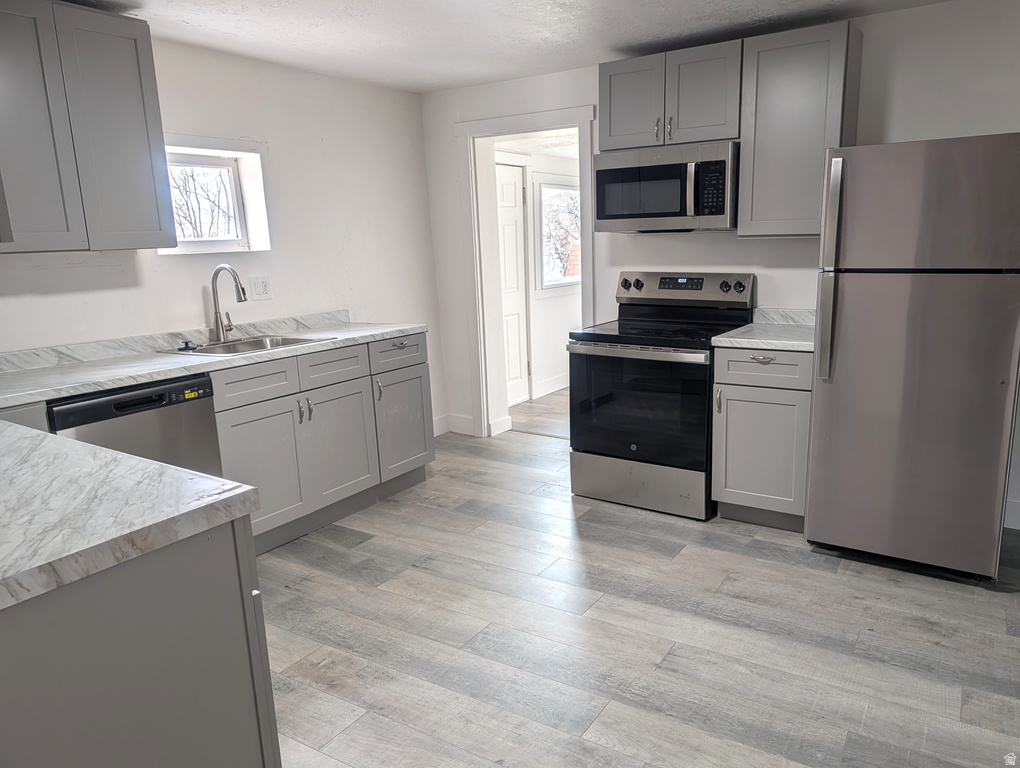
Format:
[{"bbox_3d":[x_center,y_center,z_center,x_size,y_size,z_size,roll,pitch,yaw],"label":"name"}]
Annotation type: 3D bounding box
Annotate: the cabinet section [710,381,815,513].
[{"bbox_3d":[1.326,0.249,3.534,0.447,0.582,0.589,6,14,34],"label":"cabinet section"}]

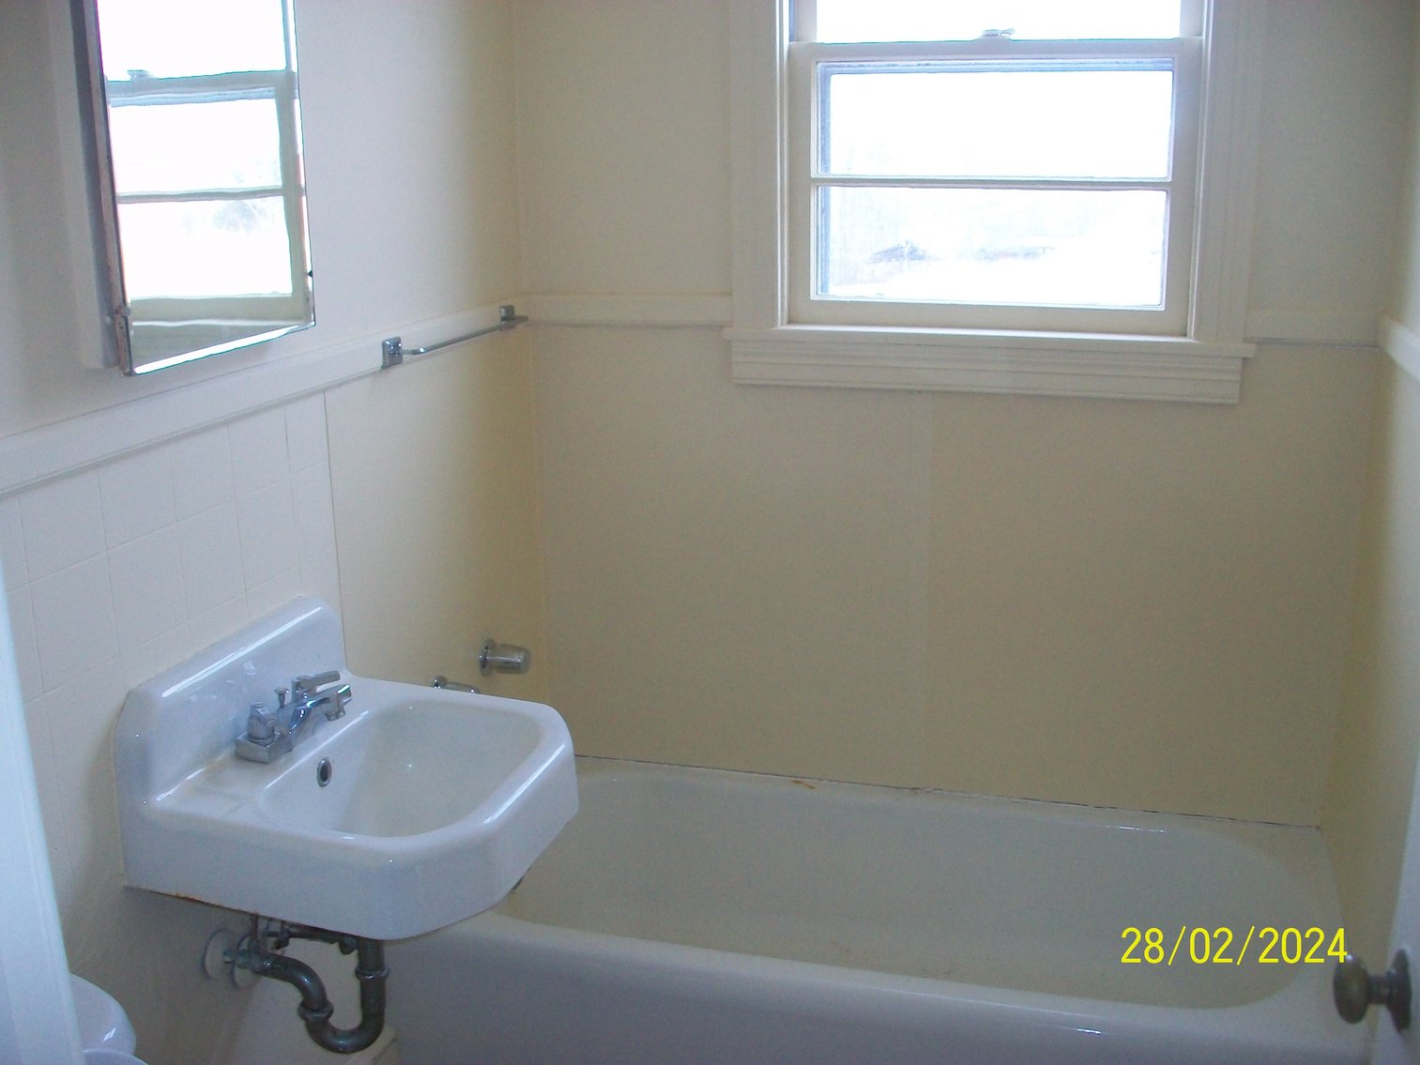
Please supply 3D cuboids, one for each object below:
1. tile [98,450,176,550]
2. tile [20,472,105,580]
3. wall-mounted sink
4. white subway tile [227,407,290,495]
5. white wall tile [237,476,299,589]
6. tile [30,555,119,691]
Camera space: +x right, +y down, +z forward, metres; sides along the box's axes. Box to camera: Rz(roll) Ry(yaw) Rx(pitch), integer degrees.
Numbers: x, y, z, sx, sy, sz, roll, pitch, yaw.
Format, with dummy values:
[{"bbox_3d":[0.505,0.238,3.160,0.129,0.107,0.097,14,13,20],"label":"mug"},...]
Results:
[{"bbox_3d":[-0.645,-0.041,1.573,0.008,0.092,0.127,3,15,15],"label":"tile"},{"bbox_3d":[-0.694,-0.014,1.495,0.008,0.104,0.126,3,16,16],"label":"tile"},{"bbox_3d":[-0.405,0.263,1.706,0.440,0.226,0.472,3,15,15],"label":"wall-mounted sink"},{"bbox_3d":[-0.583,-0.105,1.808,0.008,0.094,0.127,3,15,15],"label":"white subway tile"},{"bbox_3d":[-0.595,-0.003,1.876,0.008,0.127,0.126,3,16,16],"label":"white wall tile"},{"bbox_3d":[-0.675,0.094,1.482,0.008,0.119,0.125,3,15,15],"label":"tile"}]

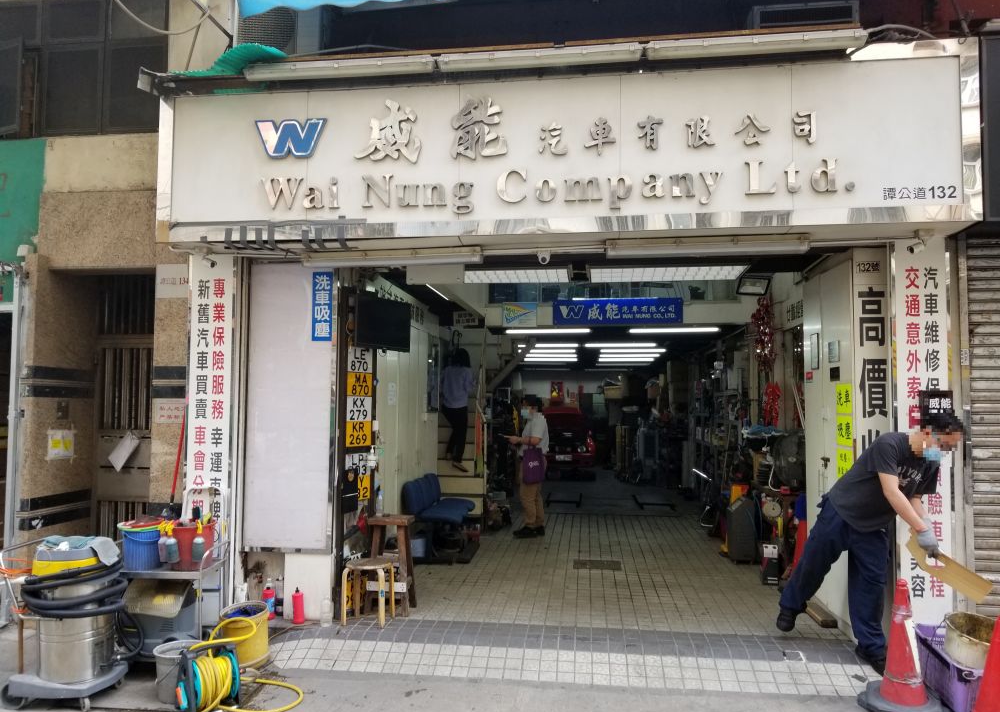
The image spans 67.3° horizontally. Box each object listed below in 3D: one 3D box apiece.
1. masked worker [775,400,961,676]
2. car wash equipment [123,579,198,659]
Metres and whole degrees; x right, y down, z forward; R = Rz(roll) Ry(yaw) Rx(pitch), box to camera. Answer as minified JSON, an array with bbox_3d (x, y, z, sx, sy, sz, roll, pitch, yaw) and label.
[{"bbox_3d":[2.273,1.135,4.620,1.080,1.600,0.550,-2,-4,35],"label":"masked worker"},{"bbox_3d":[-2.178,1.731,4.951,0.430,0.510,0.430,0,-3,11],"label":"car wash equipment"}]

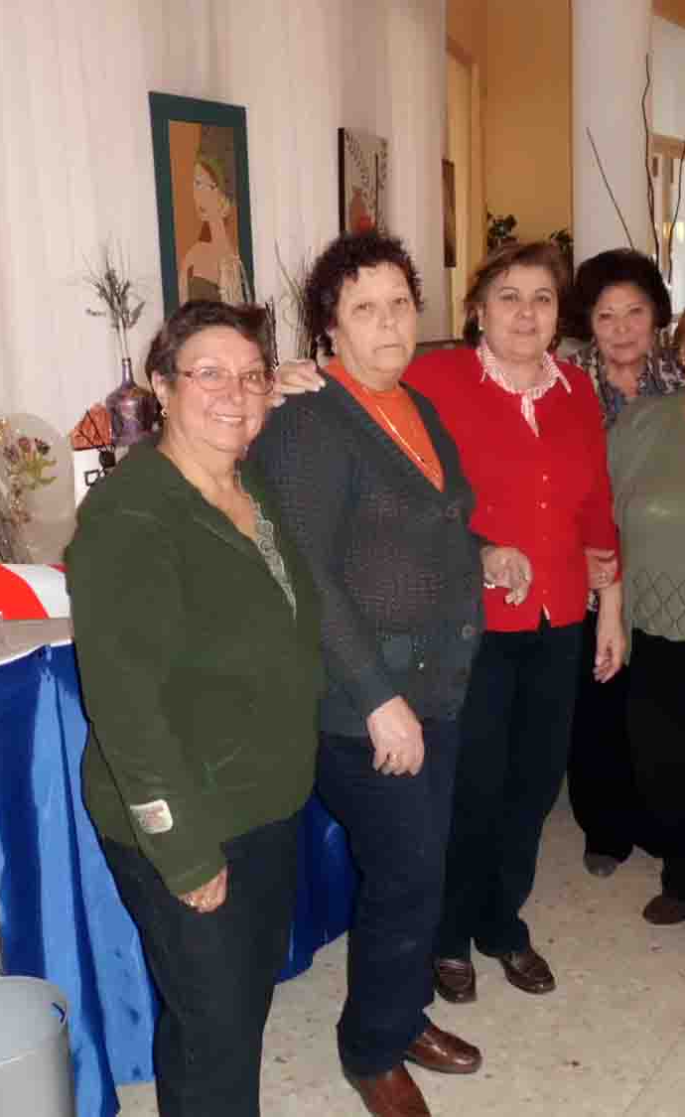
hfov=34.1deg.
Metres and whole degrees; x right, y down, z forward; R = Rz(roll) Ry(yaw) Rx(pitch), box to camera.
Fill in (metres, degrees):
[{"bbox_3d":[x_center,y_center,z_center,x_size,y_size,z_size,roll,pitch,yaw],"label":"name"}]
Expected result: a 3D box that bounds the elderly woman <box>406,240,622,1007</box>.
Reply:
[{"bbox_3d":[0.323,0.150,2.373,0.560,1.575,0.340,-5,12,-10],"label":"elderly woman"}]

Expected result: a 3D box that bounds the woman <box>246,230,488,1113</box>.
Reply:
[{"bbox_3d":[0.075,0.220,2.069,0.370,1.585,0.500,9,16,44],"label":"woman"}]

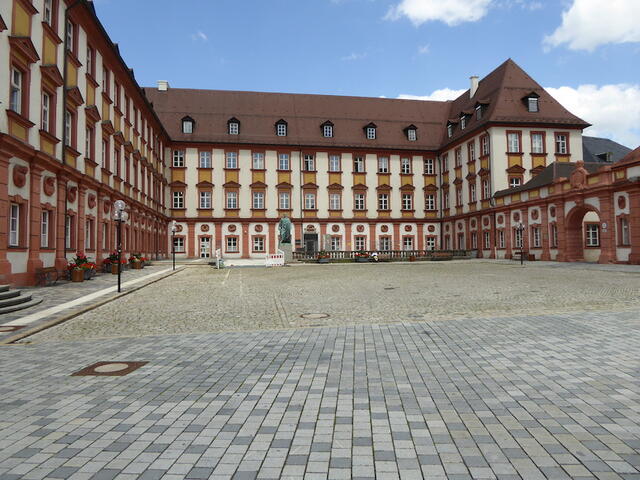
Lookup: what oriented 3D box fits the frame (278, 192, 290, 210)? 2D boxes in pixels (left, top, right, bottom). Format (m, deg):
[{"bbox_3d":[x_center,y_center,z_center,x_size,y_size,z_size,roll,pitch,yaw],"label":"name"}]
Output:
[{"bbox_3d":[-4.437,-4.879,58.421,1.250,2.060,0.180,0,-2,-10],"label":"frame"}]

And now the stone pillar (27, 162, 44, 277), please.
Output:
[{"bbox_3d":[-11.759,-0.787,19.152,0.280,4.550,0.880,0,-2,-10],"label":"stone pillar"}]

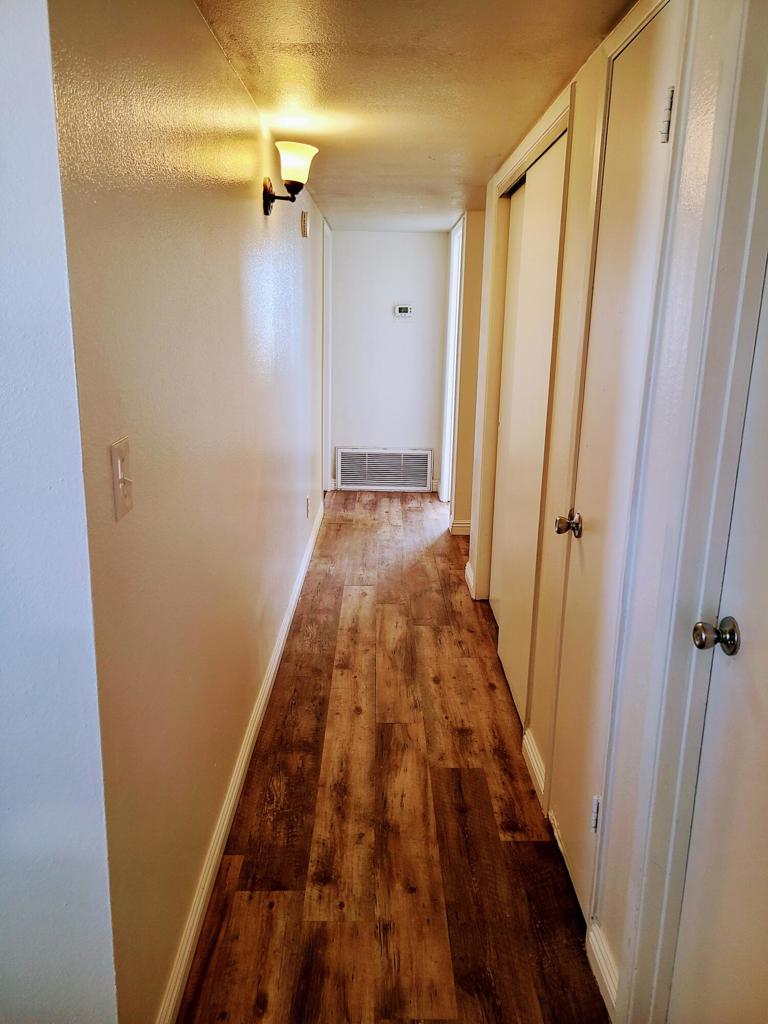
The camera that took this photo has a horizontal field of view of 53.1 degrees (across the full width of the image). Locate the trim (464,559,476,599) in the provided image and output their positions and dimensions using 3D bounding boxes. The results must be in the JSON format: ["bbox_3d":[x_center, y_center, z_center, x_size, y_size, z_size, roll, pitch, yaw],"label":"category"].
[{"bbox_3d":[0.472,0.371,4.239,0.016,0.096,0.370,1,14,-1],"label":"trim"}]

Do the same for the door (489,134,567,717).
[{"bbox_3d":[0.553,-0.342,3.166,0.085,1.980,1.360,1,14,-1],"label":"door"}]

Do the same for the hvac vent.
[{"bbox_3d":[0.007,-0.351,6.549,0.815,0.362,0.022,1,14,-1],"label":"hvac vent"}]

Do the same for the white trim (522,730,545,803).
[{"bbox_3d":[0.485,0.809,2.478,0.016,0.096,0.310,1,14,-1],"label":"white trim"}]

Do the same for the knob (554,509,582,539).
[{"bbox_3d":[0.478,0.036,2.002,0.070,0.068,0.067,1,14,-1],"label":"knob"}]

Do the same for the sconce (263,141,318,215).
[{"bbox_3d":[-0.310,-1.116,2.595,0.185,0.225,0.140,1,14,-1],"label":"sconce"}]

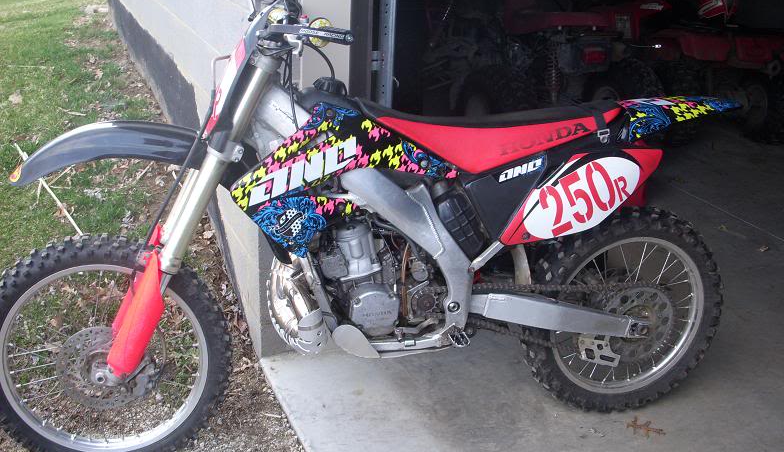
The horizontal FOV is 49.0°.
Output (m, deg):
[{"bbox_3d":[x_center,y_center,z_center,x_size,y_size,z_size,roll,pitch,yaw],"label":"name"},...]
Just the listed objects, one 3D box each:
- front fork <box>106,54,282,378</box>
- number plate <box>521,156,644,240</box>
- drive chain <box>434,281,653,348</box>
[{"bbox_3d":[-0.531,-0.027,2.238,0.140,0.938,0.260,24,12,-13],"label":"front fork"},{"bbox_3d":[0.520,-0.070,2.334,0.355,0.193,0.030,-33,21,-4],"label":"number plate"},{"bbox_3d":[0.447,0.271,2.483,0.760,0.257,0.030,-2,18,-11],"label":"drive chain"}]

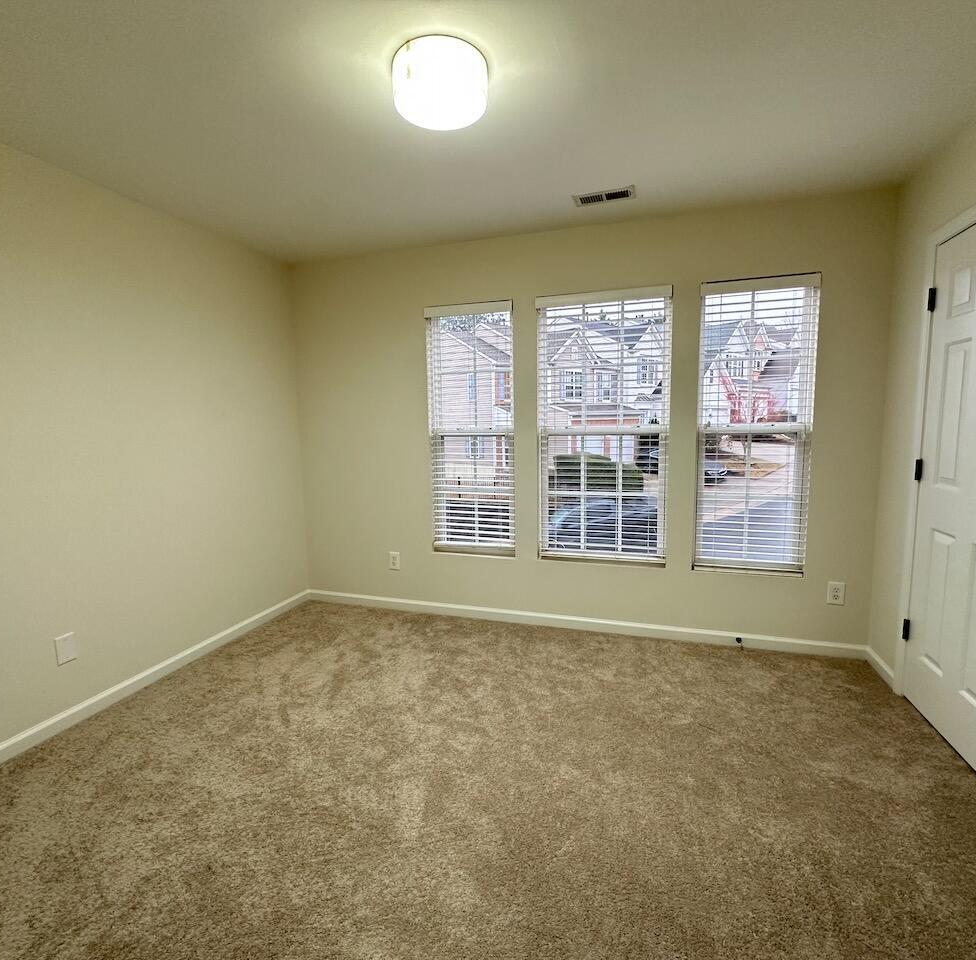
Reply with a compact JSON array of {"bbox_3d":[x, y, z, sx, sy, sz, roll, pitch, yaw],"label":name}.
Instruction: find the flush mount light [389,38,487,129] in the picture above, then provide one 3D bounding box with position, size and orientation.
[{"bbox_3d":[-0.152,-1.256,1.655,0.298,0.103,0.298,-1,7,0],"label":"flush mount light"}]

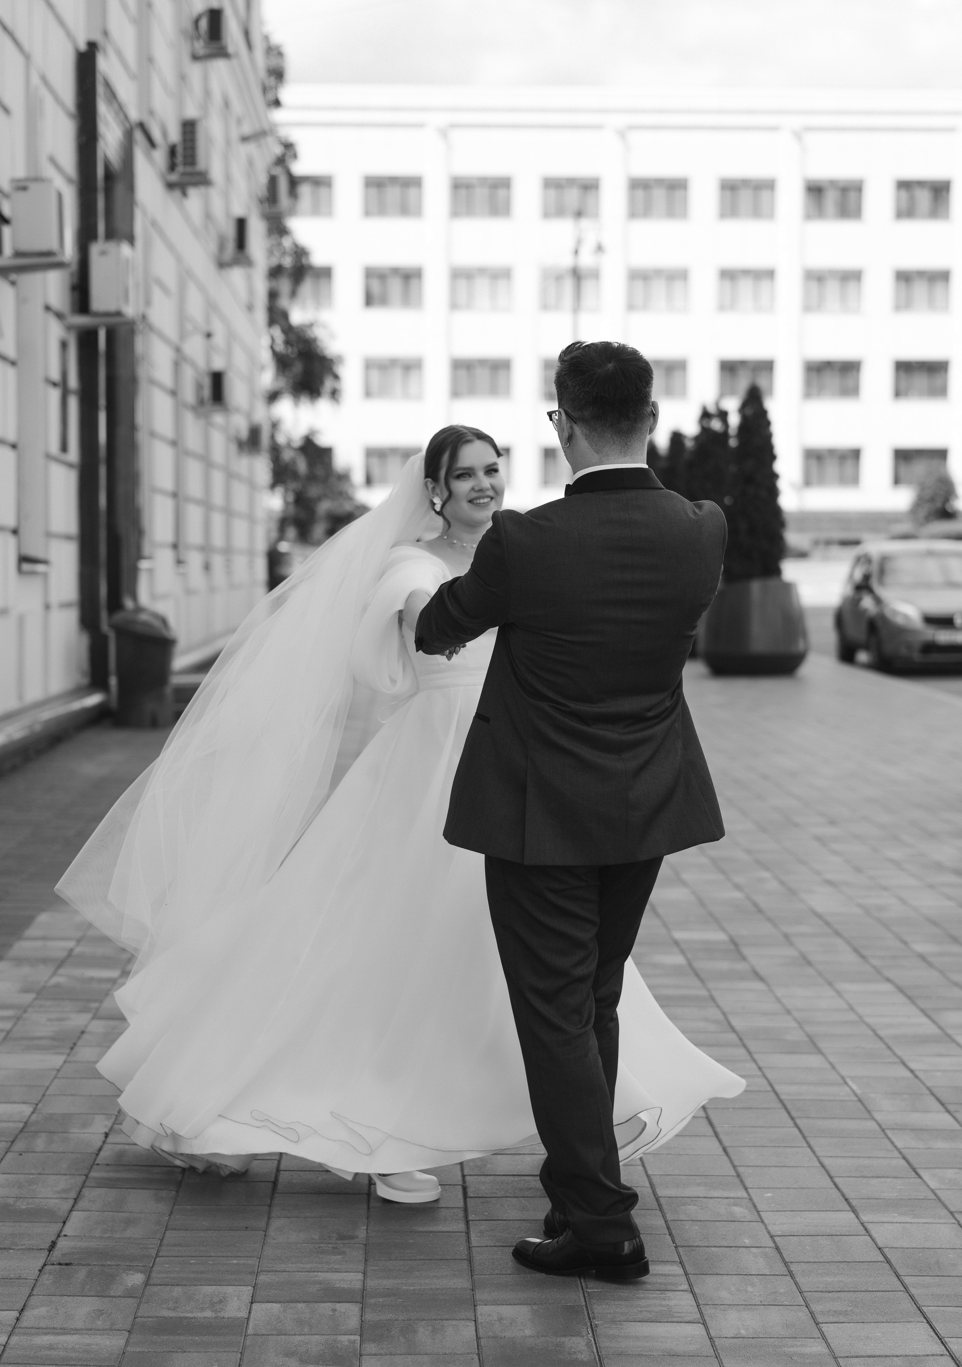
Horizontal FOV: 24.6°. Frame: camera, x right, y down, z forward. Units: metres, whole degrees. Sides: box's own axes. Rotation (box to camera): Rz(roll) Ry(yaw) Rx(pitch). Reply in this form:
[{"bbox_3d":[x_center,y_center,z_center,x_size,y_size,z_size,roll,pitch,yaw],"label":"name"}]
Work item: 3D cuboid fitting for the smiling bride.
[{"bbox_3d":[-0.170,0.270,4.870,1.380,1.660,1.080,-2,4,-27],"label":"smiling bride"}]

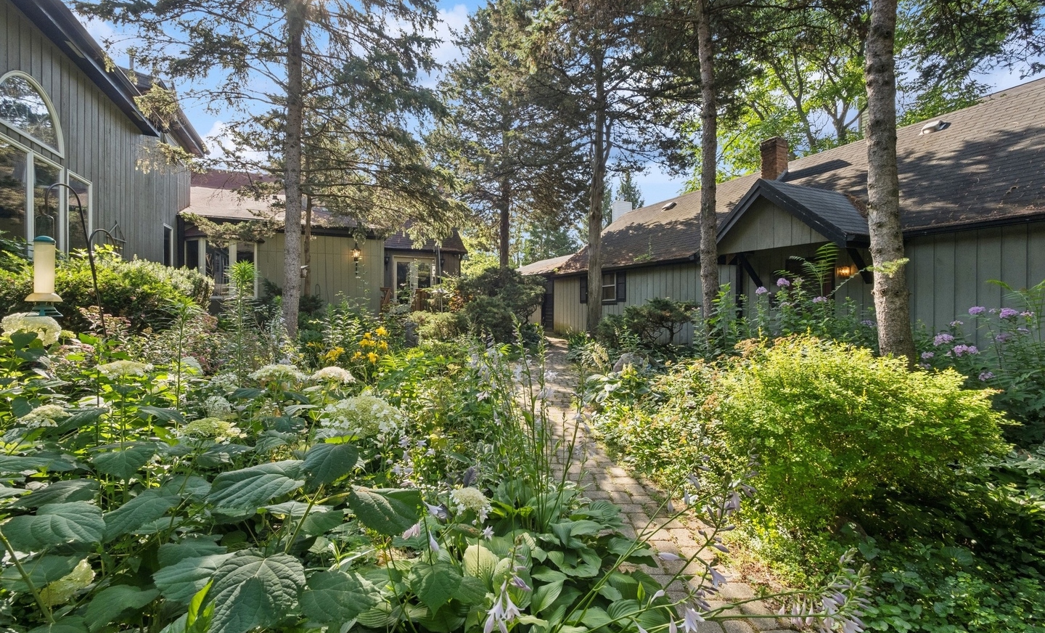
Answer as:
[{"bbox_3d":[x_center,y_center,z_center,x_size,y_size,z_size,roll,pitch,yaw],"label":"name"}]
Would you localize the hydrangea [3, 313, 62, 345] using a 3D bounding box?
[{"bbox_3d":[-2.382,0.065,2.050,0.190,0.150,0.200,1,1,41],"label":"hydrangea"}]

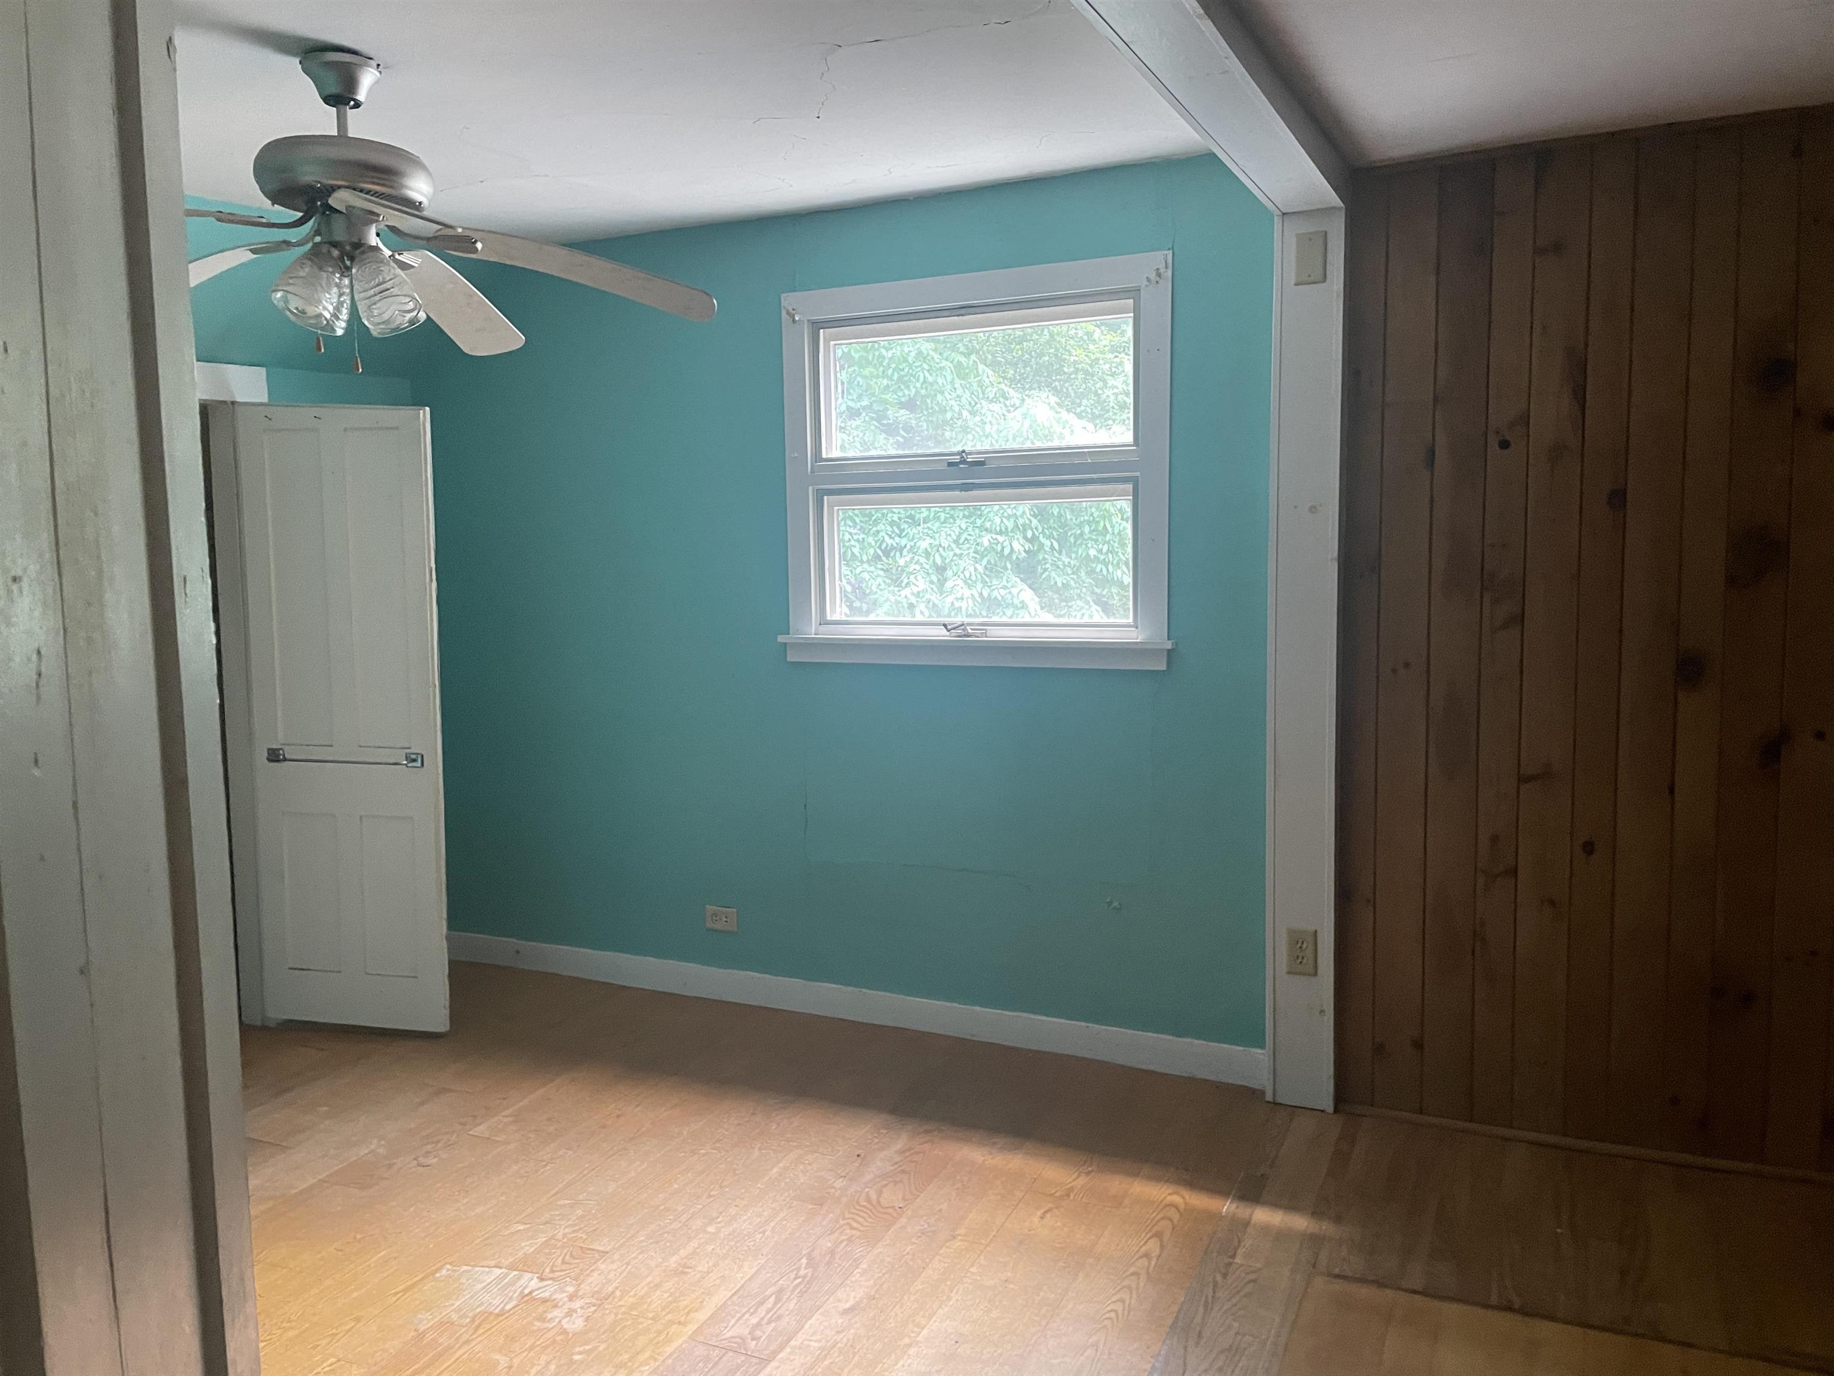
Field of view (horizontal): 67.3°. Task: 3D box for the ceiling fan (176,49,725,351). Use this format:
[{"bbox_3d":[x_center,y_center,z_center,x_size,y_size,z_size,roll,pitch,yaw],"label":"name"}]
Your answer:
[{"bbox_3d":[-1.075,-0.925,2.594,1.340,0.510,1.340,2,6,26],"label":"ceiling fan"}]

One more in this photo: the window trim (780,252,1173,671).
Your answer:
[{"bbox_3d":[0.132,-0.580,3.719,1.163,1.035,0.100,2,6,26],"label":"window trim"}]

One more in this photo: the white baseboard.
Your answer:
[{"bbox_3d":[-0.378,0.917,4.088,2.804,0.102,0.020,2,6,26],"label":"white baseboard"}]

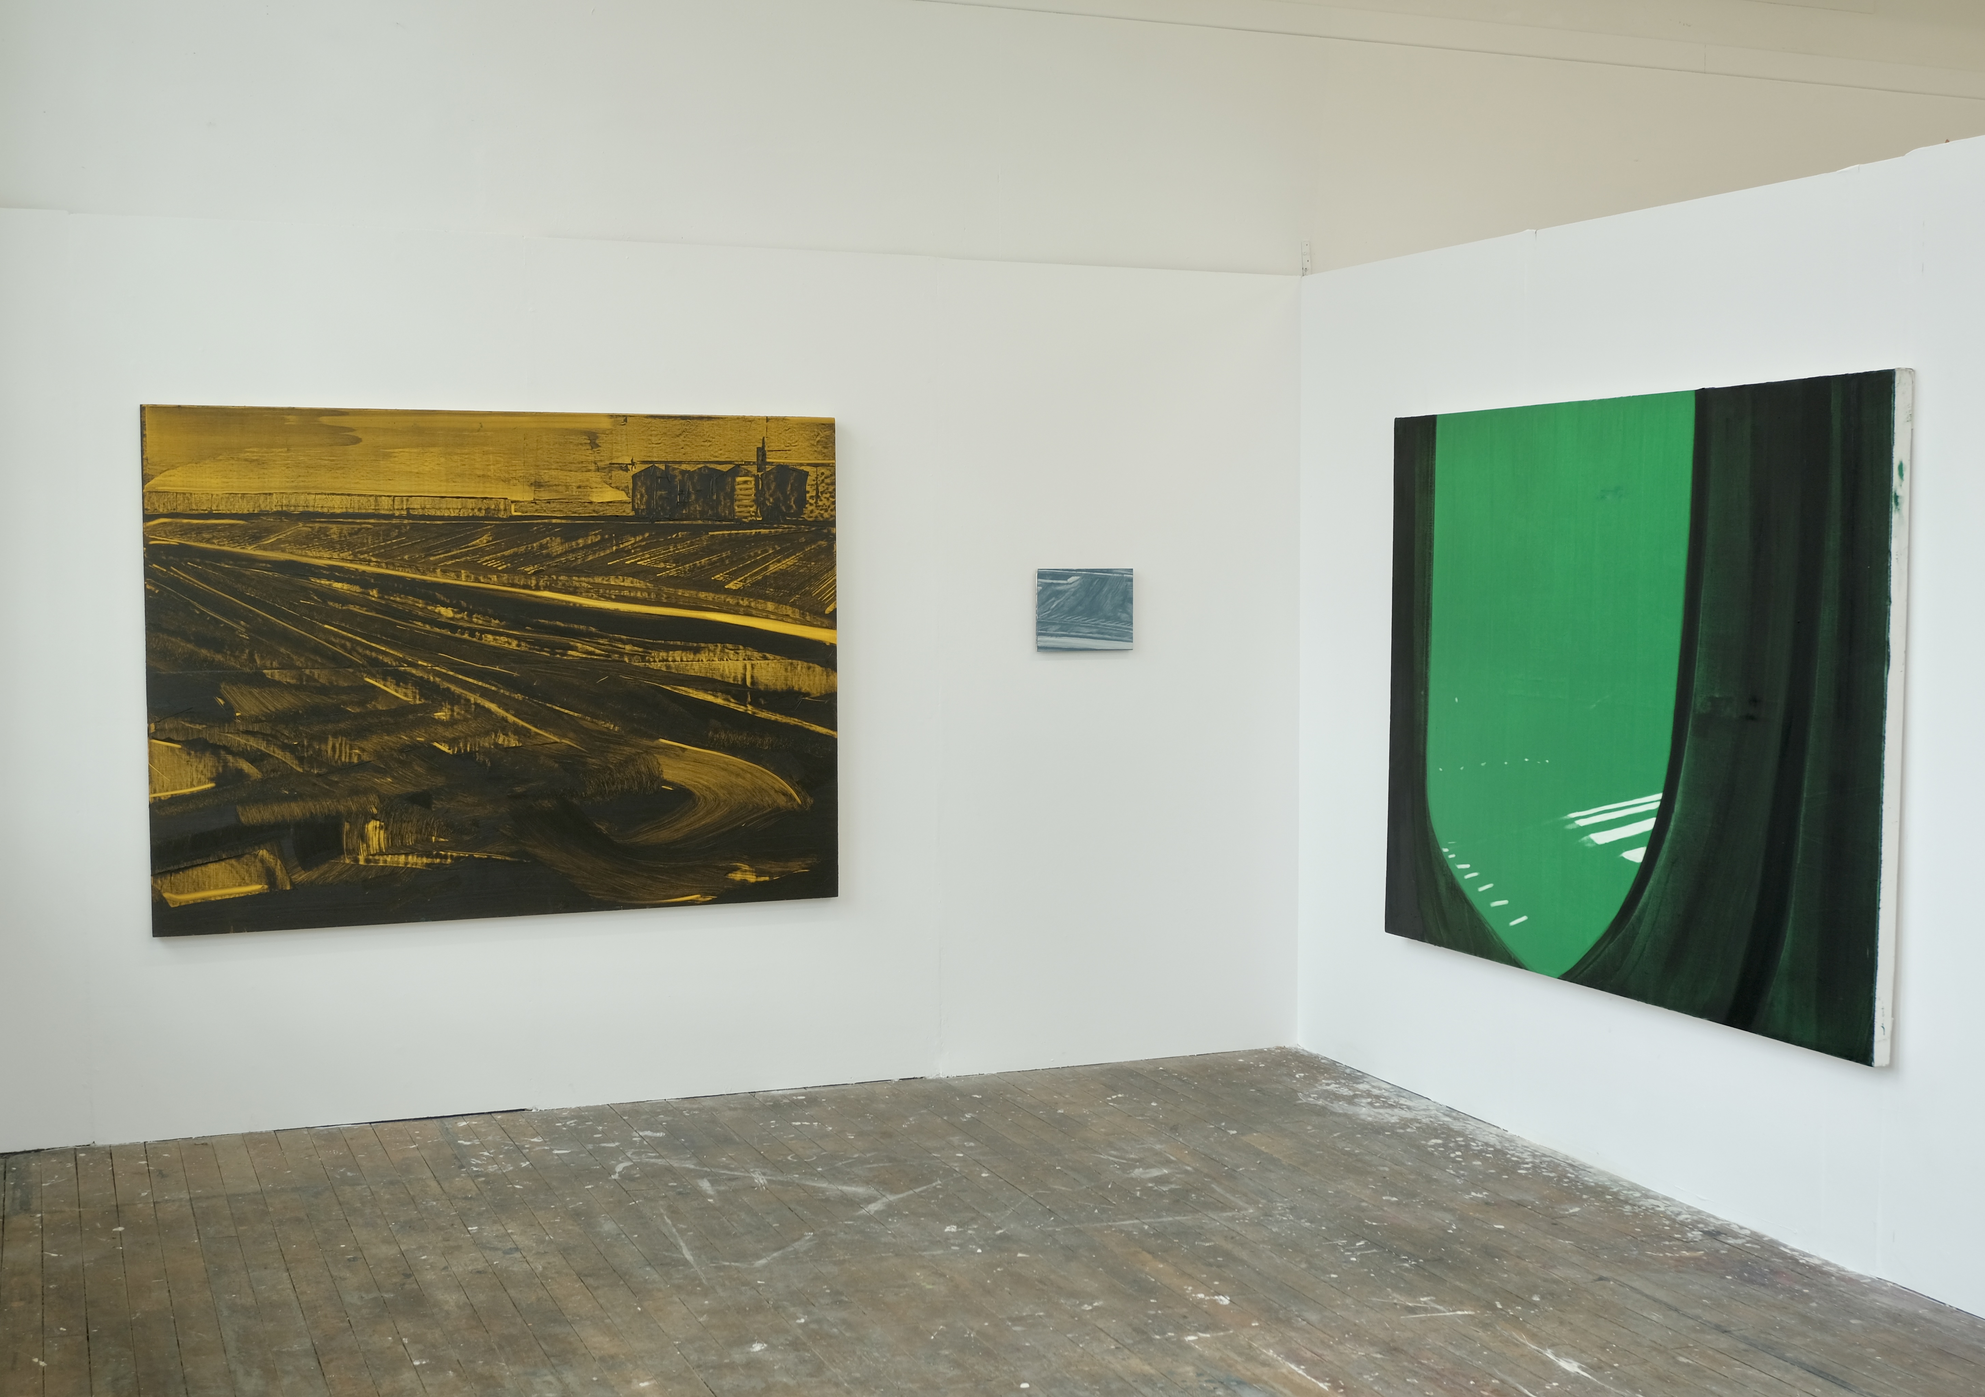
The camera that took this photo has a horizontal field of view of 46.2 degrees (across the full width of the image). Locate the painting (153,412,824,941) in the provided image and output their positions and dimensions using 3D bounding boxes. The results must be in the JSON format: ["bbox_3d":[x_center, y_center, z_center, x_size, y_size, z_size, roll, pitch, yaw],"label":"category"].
[{"bbox_3d":[-1.346,-0.091,6.485,1.897,1.402,0.040,-1,4,-21],"label":"painting"}]

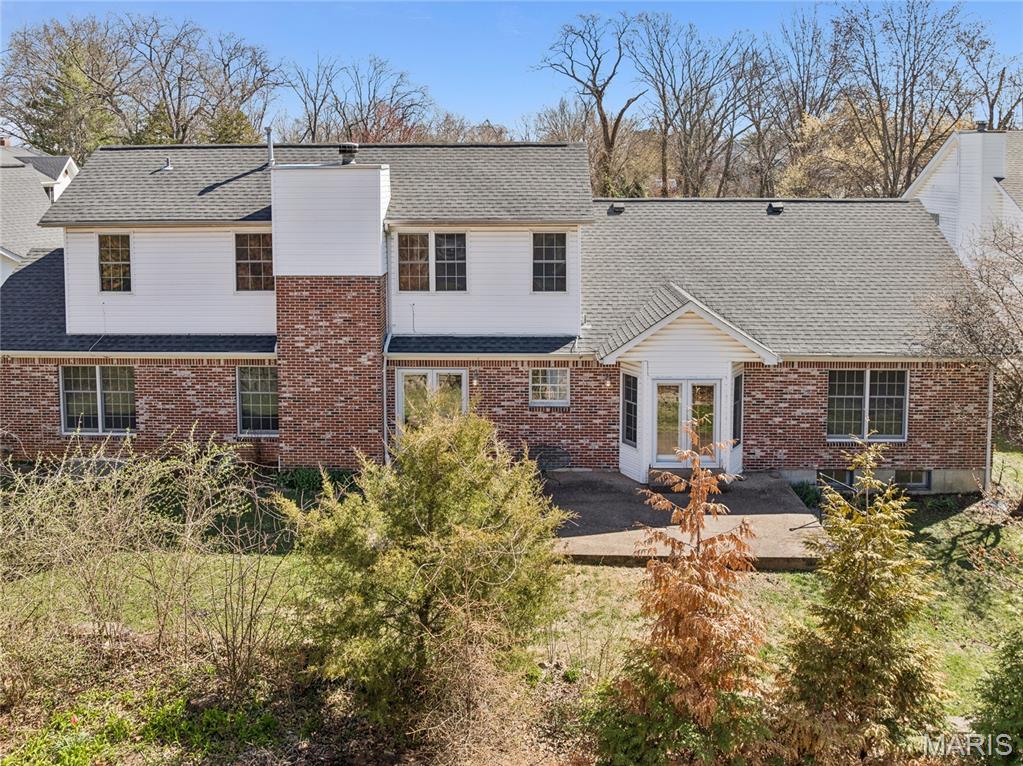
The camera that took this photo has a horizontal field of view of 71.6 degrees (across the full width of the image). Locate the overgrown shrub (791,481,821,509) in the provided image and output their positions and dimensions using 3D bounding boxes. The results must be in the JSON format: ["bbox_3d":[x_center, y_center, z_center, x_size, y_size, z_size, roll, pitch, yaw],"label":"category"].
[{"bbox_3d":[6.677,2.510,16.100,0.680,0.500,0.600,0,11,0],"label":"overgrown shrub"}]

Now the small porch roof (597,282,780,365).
[{"bbox_3d":[4.000,-1.330,16.750,4.100,1.450,1.950,0,11,0],"label":"small porch roof"}]

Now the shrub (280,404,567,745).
[{"bbox_3d":[-1.179,2.405,9.500,3.600,4.050,3.200,0,11,0],"label":"shrub"}]

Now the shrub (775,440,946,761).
[{"bbox_3d":[4.529,2.693,9.200,2.100,3.950,2.000,0,11,0],"label":"shrub"}]

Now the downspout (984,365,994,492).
[{"bbox_3d":[11.126,1.059,16.500,0.110,3.000,0.110,0,11,0],"label":"downspout"}]

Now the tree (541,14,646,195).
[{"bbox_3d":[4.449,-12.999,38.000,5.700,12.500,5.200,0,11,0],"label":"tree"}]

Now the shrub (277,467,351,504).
[{"bbox_3d":[-4.341,2.270,15.700,1.750,0.600,0.850,0,11,0],"label":"shrub"}]

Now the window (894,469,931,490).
[{"bbox_3d":[9.362,2.265,16.550,0.850,0.500,0.120,0,11,0],"label":"window"}]

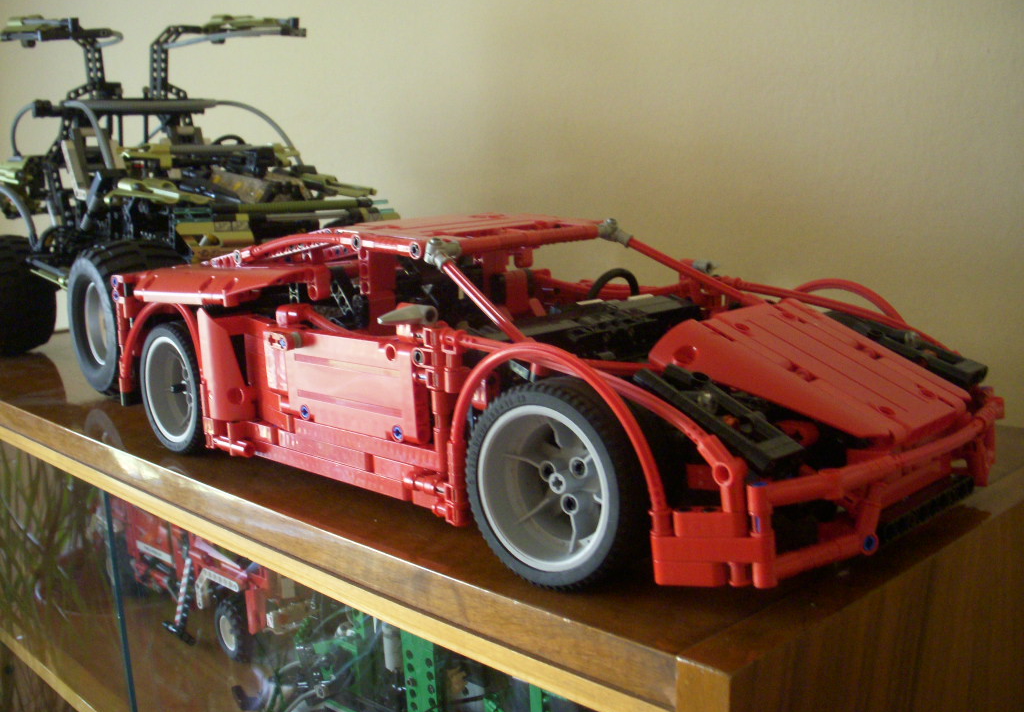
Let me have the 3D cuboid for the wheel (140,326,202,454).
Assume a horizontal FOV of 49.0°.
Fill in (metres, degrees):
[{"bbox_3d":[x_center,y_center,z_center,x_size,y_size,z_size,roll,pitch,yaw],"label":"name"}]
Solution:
[{"bbox_3d":[-0.167,0.015,0.606,0.037,0.069,0.069,-11,13,-41],"label":"wheel"}]

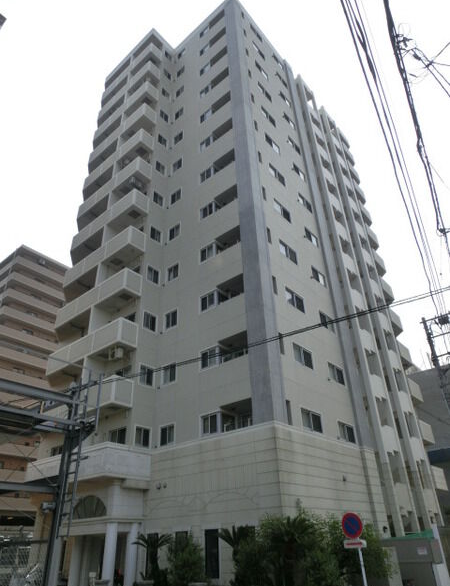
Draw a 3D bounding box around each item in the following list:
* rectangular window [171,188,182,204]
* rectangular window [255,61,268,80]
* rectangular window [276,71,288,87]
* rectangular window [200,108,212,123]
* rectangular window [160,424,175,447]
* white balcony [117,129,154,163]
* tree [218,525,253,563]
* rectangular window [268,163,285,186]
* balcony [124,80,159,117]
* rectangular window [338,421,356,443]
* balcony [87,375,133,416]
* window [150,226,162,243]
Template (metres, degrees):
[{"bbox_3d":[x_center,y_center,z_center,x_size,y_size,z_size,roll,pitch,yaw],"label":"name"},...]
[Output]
[{"bbox_3d":[-3.122,-6.179,26.935,0.912,0.896,0.140,-26,-39,33],"label":"rectangular window"},{"bbox_3d":[2.829,-16.932,31.685,0.120,0.813,1.558,-26,-40,32],"label":"rectangular window"},{"bbox_3d":[4.700,-17.431,34.172,0.120,0.750,1.520,-26,-39,33],"label":"rectangular window"},{"bbox_3d":[-1.236,-11.797,27.679,0.900,0.870,0.120,-27,-40,33],"label":"rectangular window"},{"bbox_3d":[-2.531,6.311,18.411,0.858,0.819,0.120,-26,-40,32],"label":"rectangular window"},{"bbox_3d":[-6.070,-9.829,28.560,2.420,1.340,1.150,-26,-39,33],"label":"white balcony"},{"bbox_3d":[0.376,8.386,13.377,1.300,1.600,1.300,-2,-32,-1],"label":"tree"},{"bbox_3d":[3.116,-7.090,24.924,0.120,0.900,1.600,-27,-40,33],"label":"rectangular window"},{"bbox_3d":[-6.399,-14.725,32.190,2.512,1.360,1.152,-26,-39,33],"label":"balcony"},{"bbox_3d":[5.681,6.496,19.333,0.120,0.823,1.415,-26,-40,32],"label":"rectangular window"},{"bbox_3d":[-5.241,4.743,18.698,2.112,1.243,1.055,-27,-40,33],"label":"balcony"},{"bbox_3d":[-4.051,-3.456,24.588,0.120,0.920,0.850,-27,-40,33],"label":"window"}]

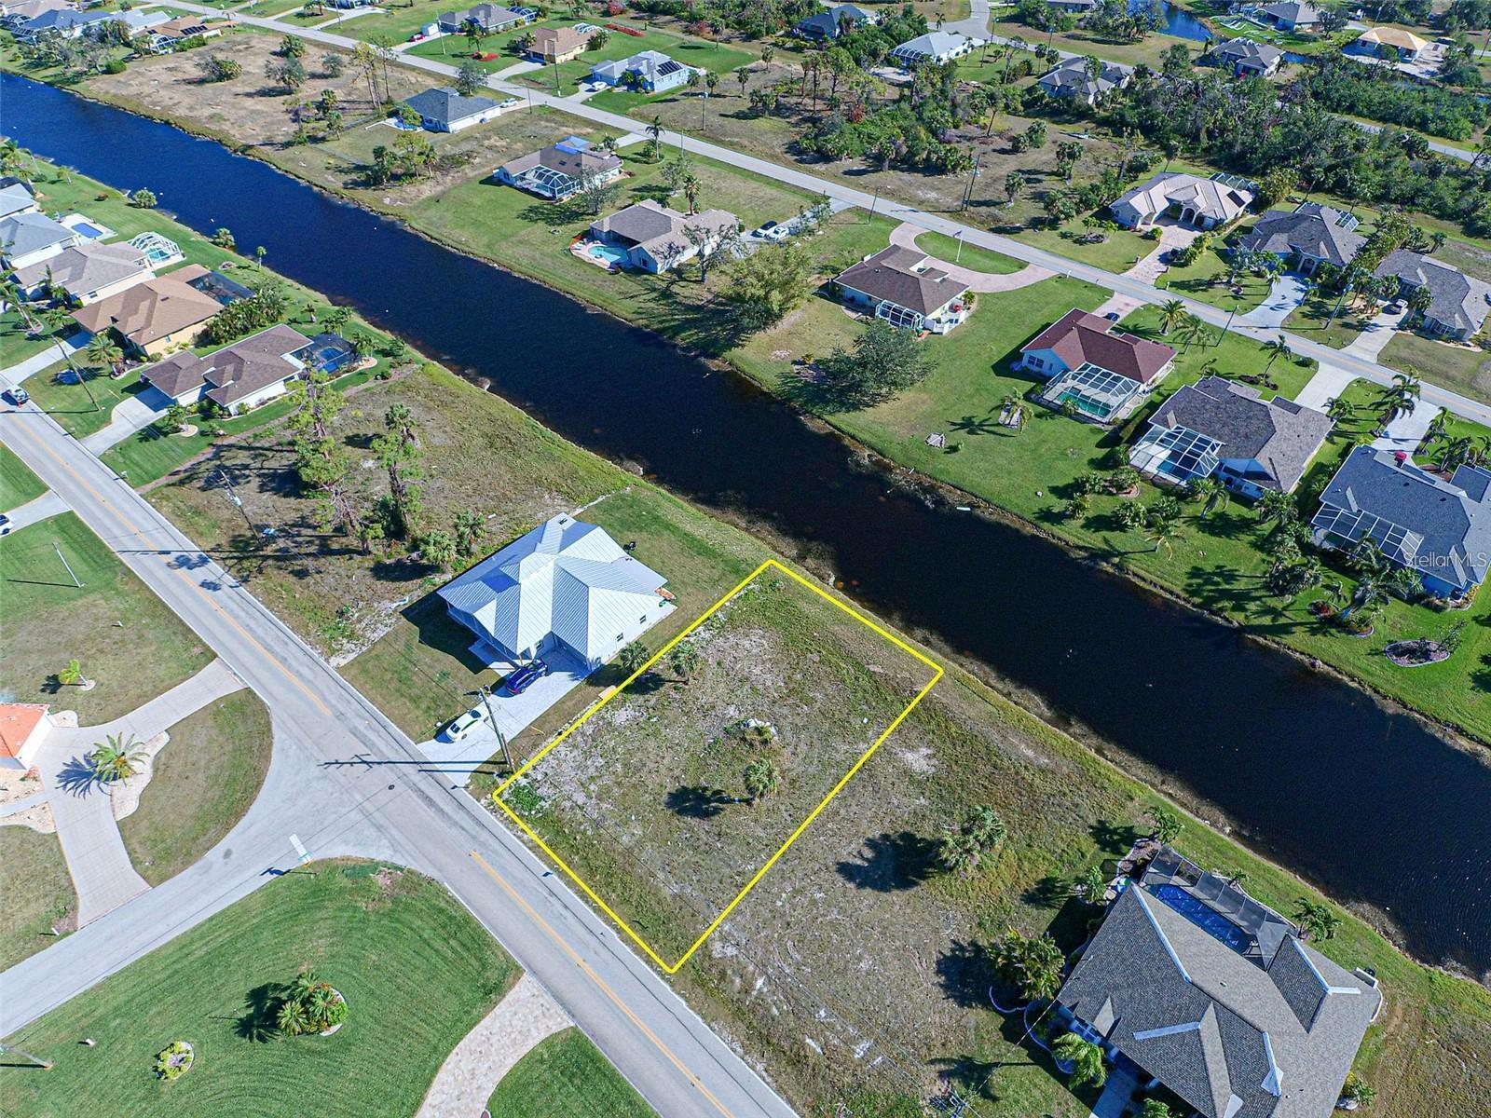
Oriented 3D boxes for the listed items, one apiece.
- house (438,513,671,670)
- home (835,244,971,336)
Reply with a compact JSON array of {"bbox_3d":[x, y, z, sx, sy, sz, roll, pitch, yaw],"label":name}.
[{"bbox_3d":[-21.920,3.450,86.440,20.040,5.630,18.950,32,53,28],"label":"house"},{"bbox_3d":[29.400,-49.640,130.960,19.110,4.940,18.240,32,53,28],"label":"home"}]

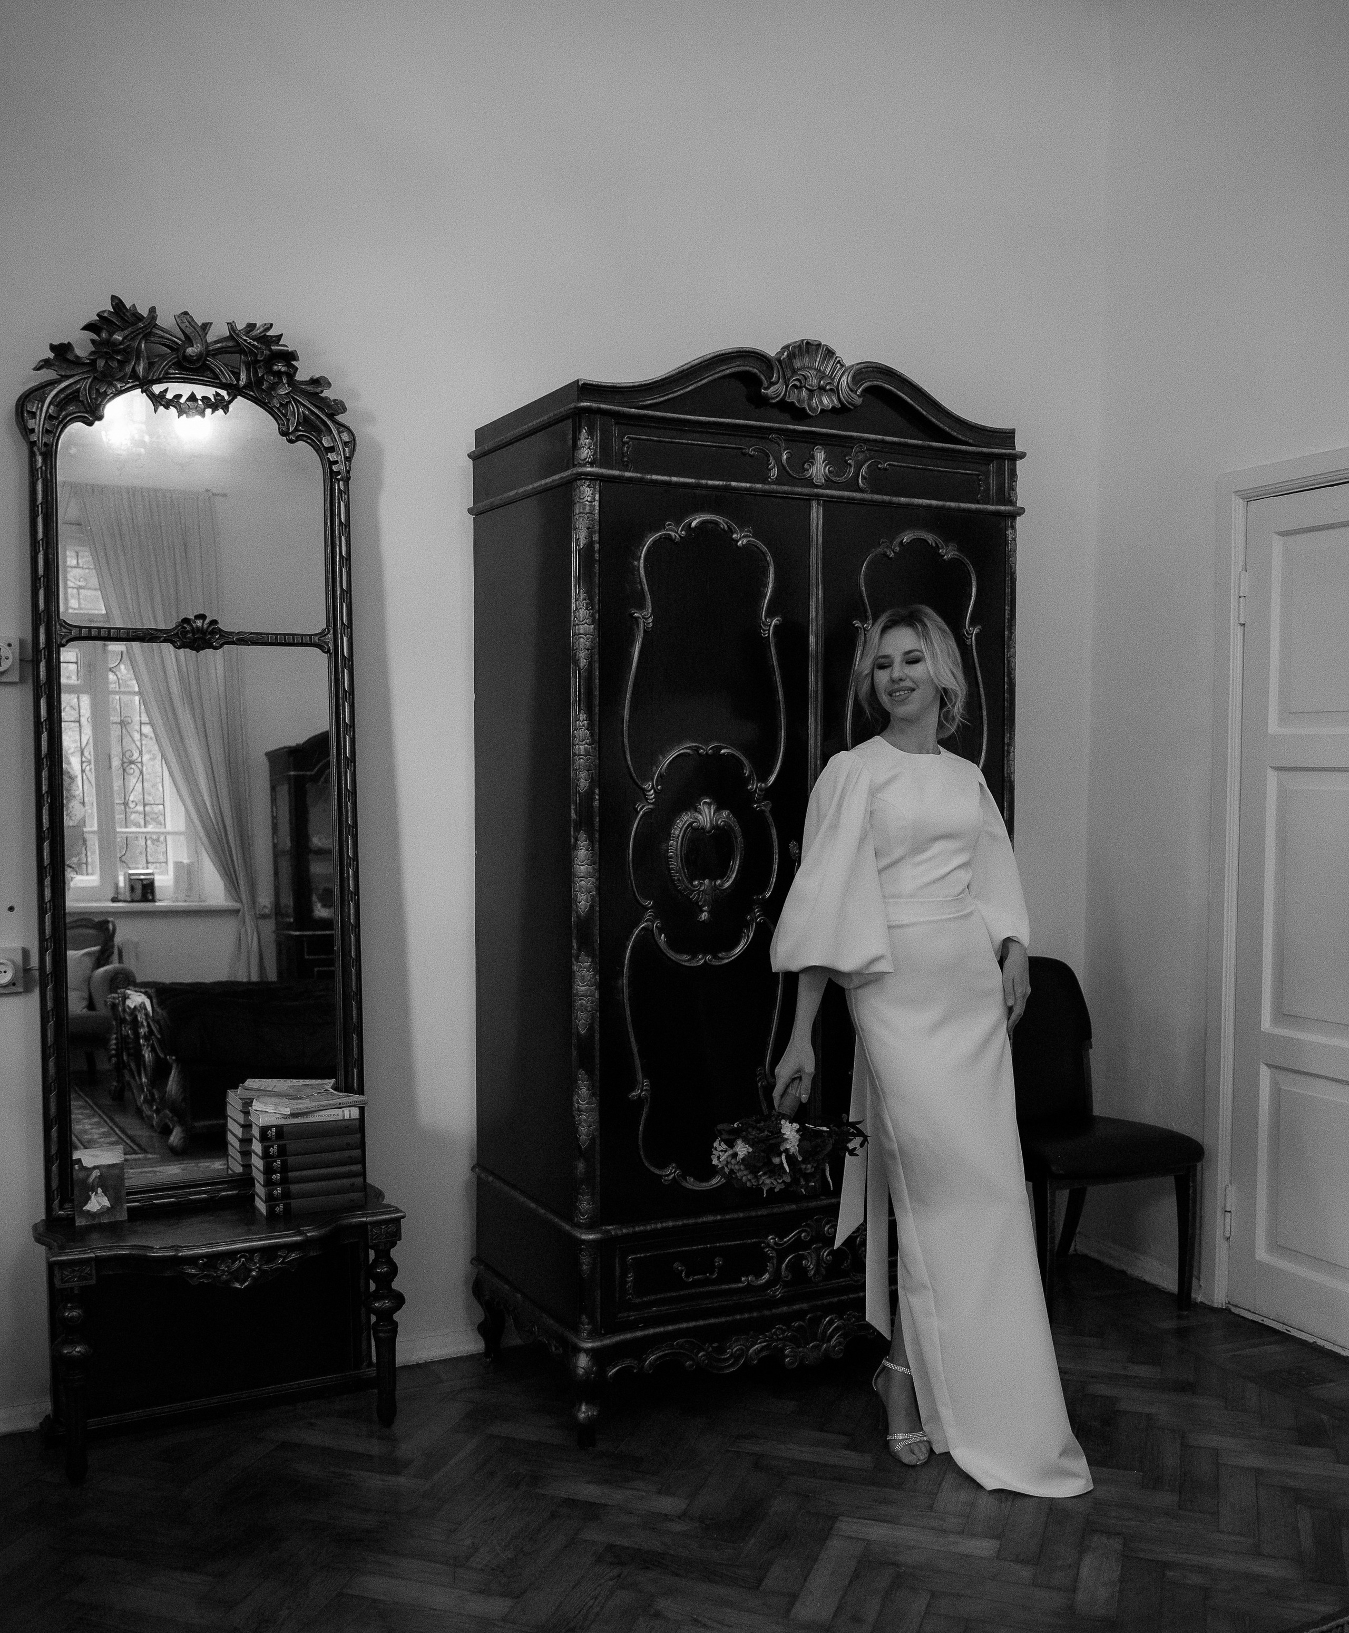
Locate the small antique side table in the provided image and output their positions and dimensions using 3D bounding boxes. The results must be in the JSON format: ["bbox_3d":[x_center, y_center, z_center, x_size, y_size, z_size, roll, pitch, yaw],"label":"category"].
[{"bbox_3d":[-0.951,1.068,3.305,0.705,0.448,0.315,-1,3,-28],"label":"small antique side table"}]

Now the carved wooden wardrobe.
[{"bbox_3d":[0.164,0.126,3.673,1.122,2.308,0.619,-1,3,-28],"label":"carved wooden wardrobe"}]

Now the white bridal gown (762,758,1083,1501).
[{"bbox_3d":[0.527,0.560,3.230,0.570,1.475,0.480,0,2,-14],"label":"white bridal gown"}]

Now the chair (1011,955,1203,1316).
[{"bbox_3d":[1.037,0.830,4.172,0.485,0.866,0.540,-1,3,-22],"label":"chair"}]

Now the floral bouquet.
[{"bbox_3d":[0.242,0.707,3.330,0.290,0.175,0.240,0,2,-14],"label":"floral bouquet"}]

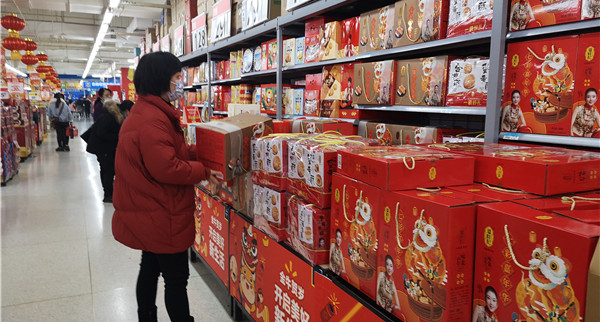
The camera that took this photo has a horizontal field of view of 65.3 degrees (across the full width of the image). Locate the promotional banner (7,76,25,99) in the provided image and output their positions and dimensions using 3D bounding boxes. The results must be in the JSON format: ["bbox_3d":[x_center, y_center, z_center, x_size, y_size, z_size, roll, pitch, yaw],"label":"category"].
[{"bbox_3d":[-6.687,-1.728,11.000,0.430,0.530,0.030,-3,7,-26],"label":"promotional banner"}]

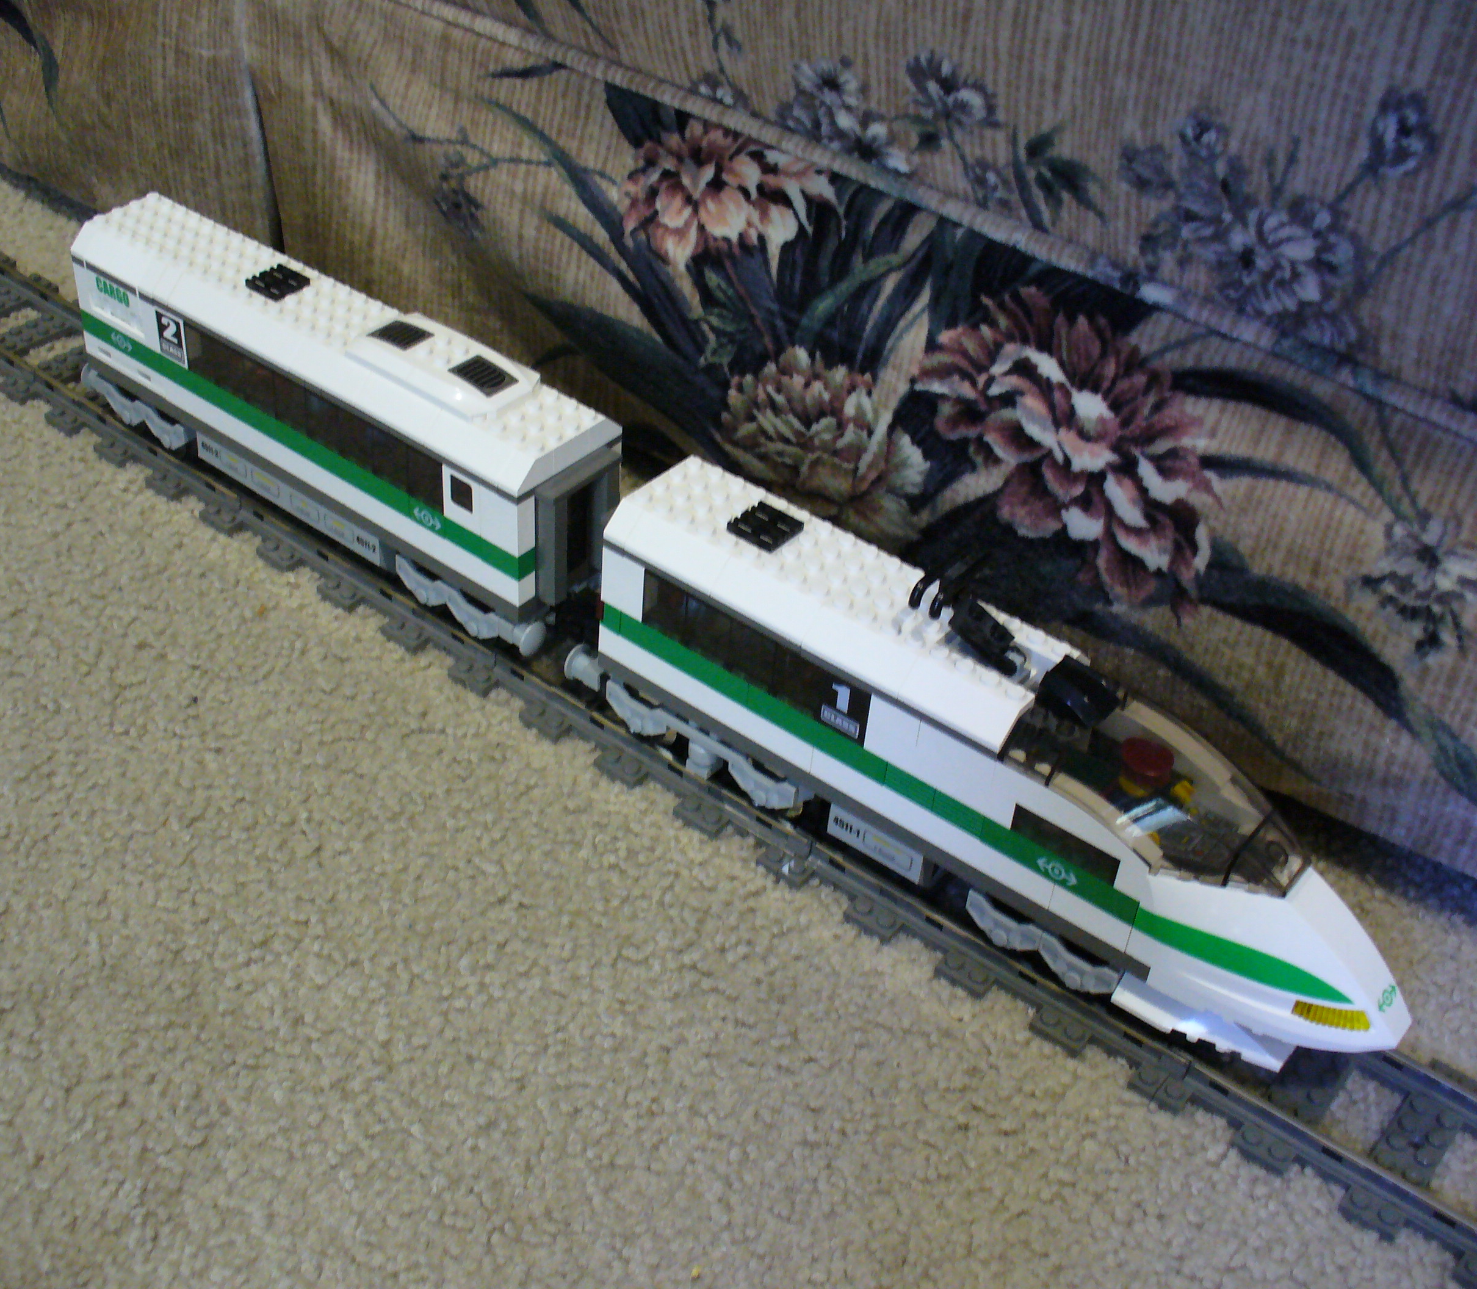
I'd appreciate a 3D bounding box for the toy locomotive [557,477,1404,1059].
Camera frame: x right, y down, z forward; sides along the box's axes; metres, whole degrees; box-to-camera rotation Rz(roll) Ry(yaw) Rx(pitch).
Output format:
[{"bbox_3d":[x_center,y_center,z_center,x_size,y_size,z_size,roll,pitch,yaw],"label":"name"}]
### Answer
[{"bbox_3d":[0.066,0.025,0.509,0.273,0.101,0.050,29,46,26],"label":"toy locomotive"}]

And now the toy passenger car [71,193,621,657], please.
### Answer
[{"bbox_3d":[-0.142,-0.084,0.637,0.245,0.088,0.049,29,46,27],"label":"toy passenger car"}]

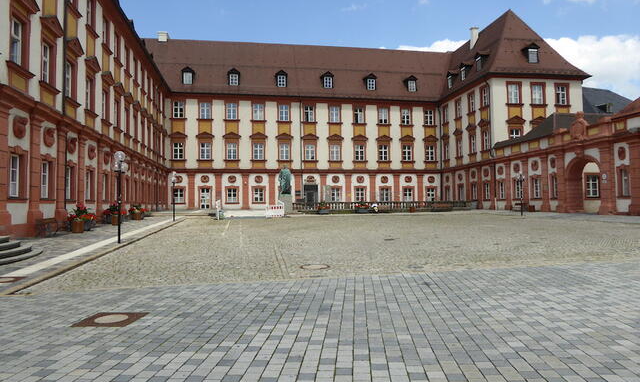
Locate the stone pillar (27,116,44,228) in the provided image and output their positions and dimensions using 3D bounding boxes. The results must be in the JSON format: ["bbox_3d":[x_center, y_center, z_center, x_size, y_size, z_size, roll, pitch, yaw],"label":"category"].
[{"bbox_3d":[-11.759,-0.787,19.152,0.280,4.550,0.880,0,-2,-10],"label":"stone pillar"}]

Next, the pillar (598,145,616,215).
[{"bbox_3d":[19.877,-0.752,31.900,0.500,4.900,1.000,0,-2,-7],"label":"pillar"}]

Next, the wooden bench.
[{"bbox_3d":[-11.359,1.560,19.281,0.550,0.790,1.400,0,-2,-10],"label":"wooden bench"}]

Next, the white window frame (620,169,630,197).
[{"bbox_3d":[19.310,-0.472,29.120,0.150,1.594,1.100,0,-2,-3],"label":"white window frame"}]

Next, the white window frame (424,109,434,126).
[{"bbox_3d":[14.537,-9.744,61.527,1.340,2.030,0.200,0,-2,-10],"label":"white window frame"}]

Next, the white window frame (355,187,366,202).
[{"bbox_3d":[4.964,0.521,55.964,1.202,1.712,0.150,0,-2,-10],"label":"white window frame"}]

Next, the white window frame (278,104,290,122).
[{"bbox_3d":[-4.193,-9.215,54.674,1.261,1.950,0.150,0,-2,-10],"label":"white window frame"}]

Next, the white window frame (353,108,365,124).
[{"bbox_3d":[4.883,-9.306,57.270,1.303,1.895,0.150,0,-2,-10],"label":"white window frame"}]

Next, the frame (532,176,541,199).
[{"bbox_3d":[19.498,-0.224,41.397,0.180,1.780,1.100,0,-2,-10],"label":"frame"}]

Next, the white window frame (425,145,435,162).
[{"bbox_3d":[14.690,-5.034,61.556,1.340,2.030,0.200,0,-2,-10],"label":"white window frame"}]

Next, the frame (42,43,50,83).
[{"bbox_3d":[-12.485,-5.791,20.919,0.170,2.000,1.220,0,-2,-10],"label":"frame"}]

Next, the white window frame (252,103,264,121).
[{"bbox_3d":[-7.653,-9.840,58.083,1.250,2.100,0.180,0,-2,-10],"label":"white window frame"}]

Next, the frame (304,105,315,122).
[{"bbox_3d":[-1.245,-9.382,56.204,1.291,2.043,0.150,0,-2,-10],"label":"frame"}]

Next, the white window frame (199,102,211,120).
[{"bbox_3d":[-13.323,-9.293,54.095,1.287,1.907,0.150,0,-2,-10],"label":"white window frame"}]

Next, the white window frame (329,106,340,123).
[{"bbox_3d":[1.935,-9.762,59.215,1.340,2.030,0.200,0,-2,-10],"label":"white window frame"}]

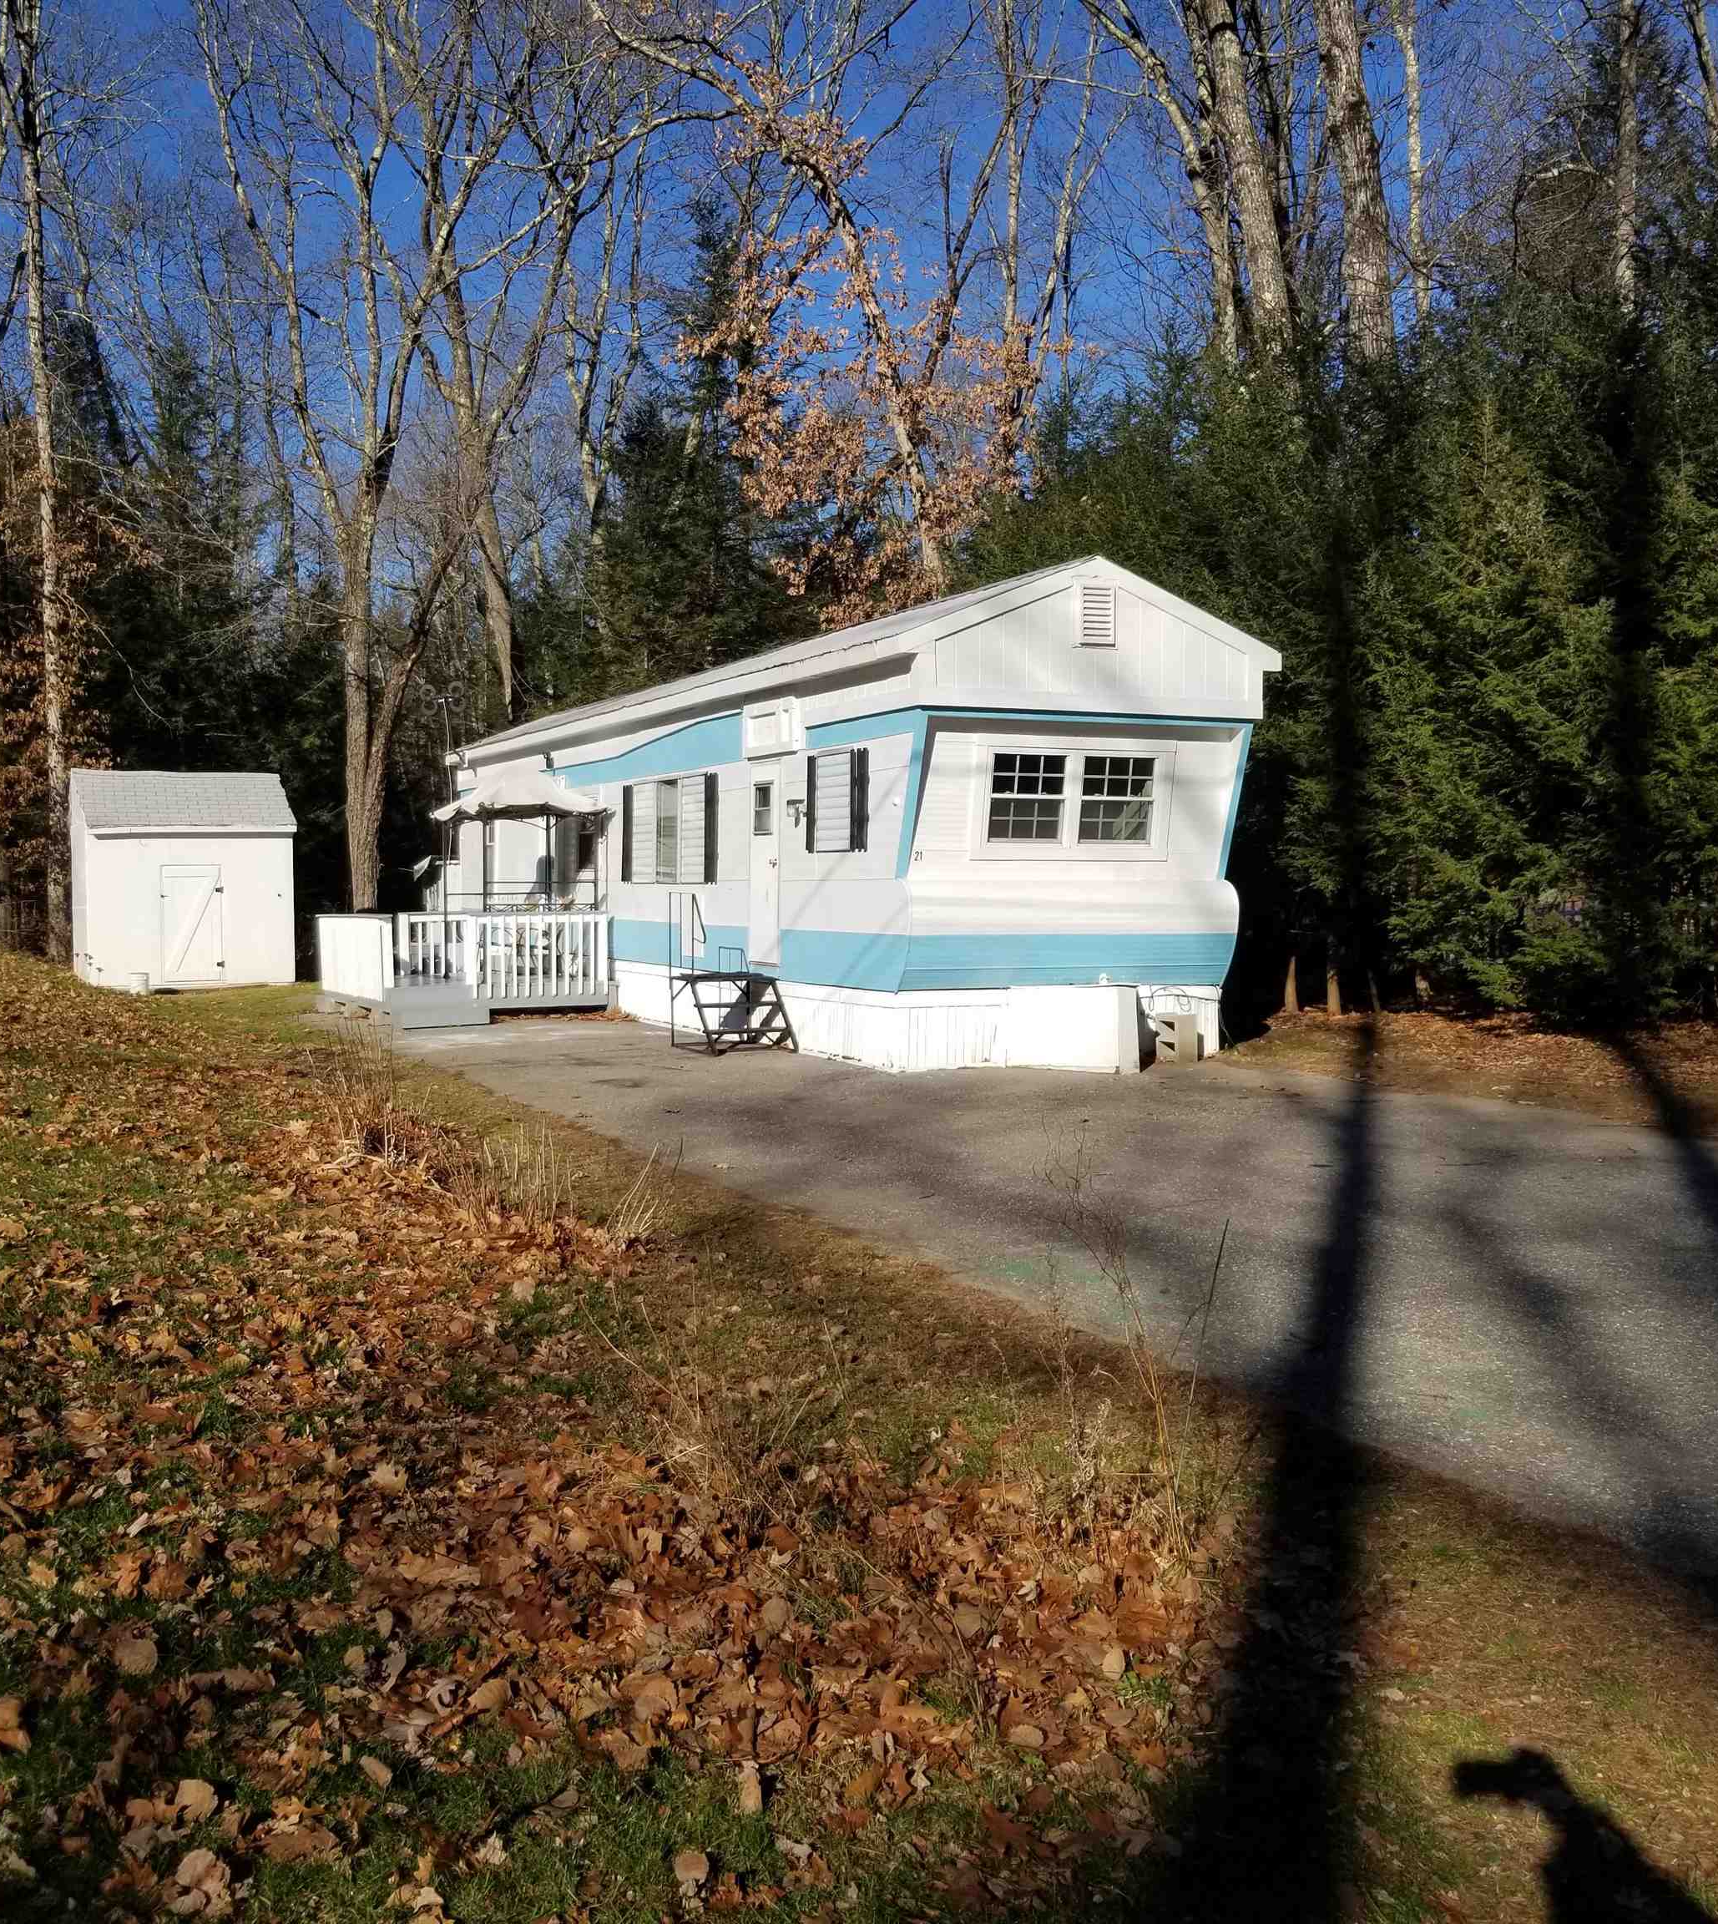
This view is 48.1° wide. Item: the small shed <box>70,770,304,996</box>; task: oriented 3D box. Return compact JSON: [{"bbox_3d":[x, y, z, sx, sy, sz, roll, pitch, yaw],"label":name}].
[{"bbox_3d":[-10.590,-1.297,30.234,3.090,3.250,2.400,-1,3,-28],"label":"small shed"}]

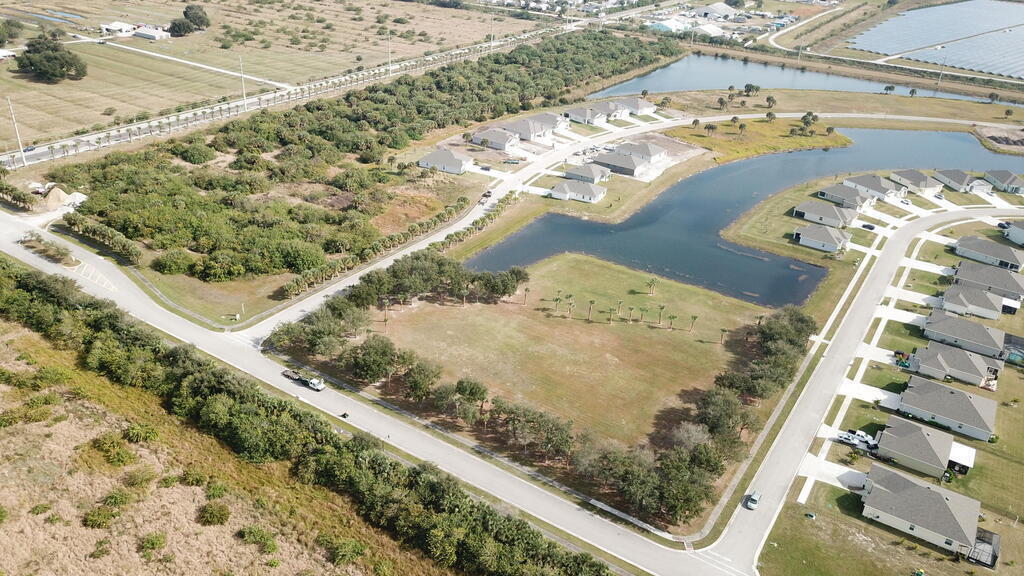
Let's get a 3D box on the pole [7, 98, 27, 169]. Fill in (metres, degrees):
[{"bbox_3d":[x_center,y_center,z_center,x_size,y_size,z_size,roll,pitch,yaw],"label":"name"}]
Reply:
[{"bbox_3d":[-203.685,-63.977,316.485,0.800,28.716,0.800,18,31,27],"label":"pole"}]

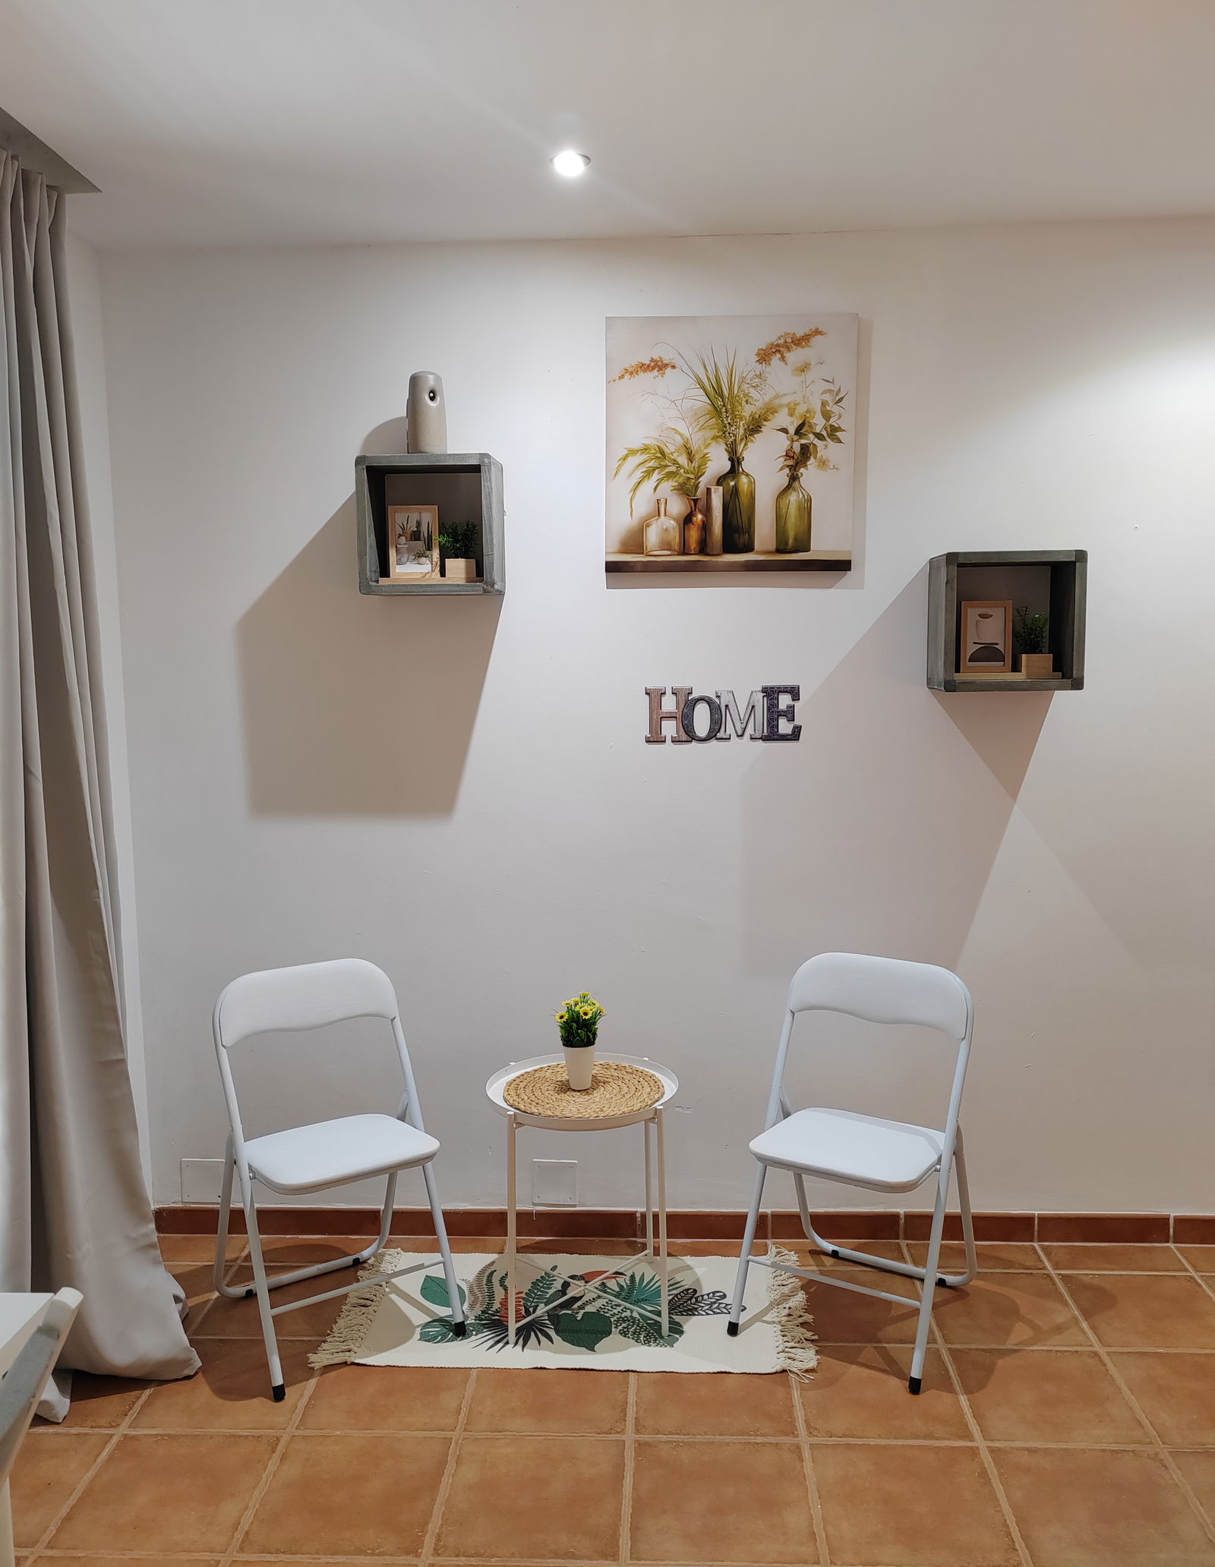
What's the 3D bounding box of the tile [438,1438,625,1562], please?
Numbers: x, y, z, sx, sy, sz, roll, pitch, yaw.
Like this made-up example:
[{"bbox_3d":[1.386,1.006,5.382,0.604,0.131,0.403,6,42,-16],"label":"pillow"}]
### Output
[{"bbox_3d":[-0.131,1.307,2.311,0.320,0.010,0.320,-1,7,3],"label":"tile"}]

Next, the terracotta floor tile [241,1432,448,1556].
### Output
[{"bbox_3d":[-0.470,1.310,2.326,0.326,0.011,0.326,0,6,3],"label":"terracotta floor tile"}]

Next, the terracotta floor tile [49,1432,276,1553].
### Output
[{"bbox_3d":[-0.807,1.313,2.342,0.326,0.011,0.326,0,6,3],"label":"terracotta floor tile"}]

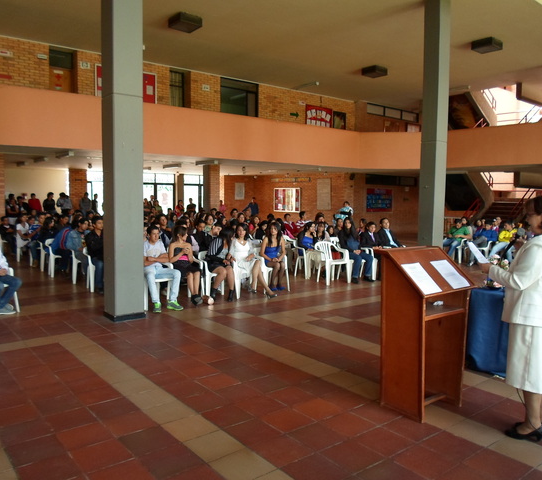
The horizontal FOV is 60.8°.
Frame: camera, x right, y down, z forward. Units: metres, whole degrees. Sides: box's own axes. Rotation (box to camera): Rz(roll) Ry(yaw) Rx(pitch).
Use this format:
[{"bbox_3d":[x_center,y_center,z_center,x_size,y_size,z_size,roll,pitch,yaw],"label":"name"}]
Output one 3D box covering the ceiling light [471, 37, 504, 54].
[{"bbox_3d":[5.688,-5.082,12.149,0.560,0.187,0.550,-2,4,-39],"label":"ceiling light"}]

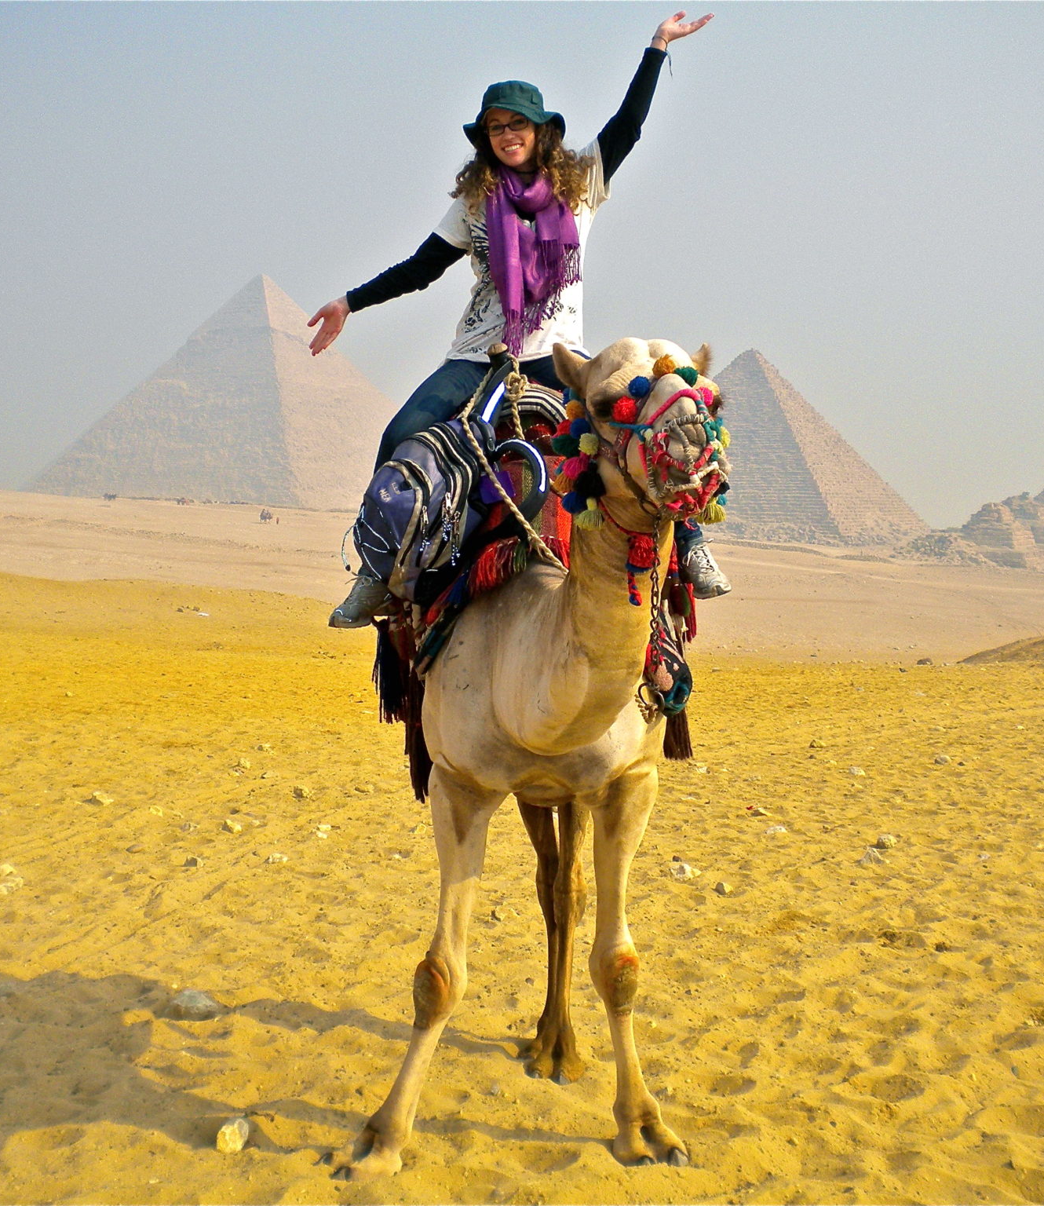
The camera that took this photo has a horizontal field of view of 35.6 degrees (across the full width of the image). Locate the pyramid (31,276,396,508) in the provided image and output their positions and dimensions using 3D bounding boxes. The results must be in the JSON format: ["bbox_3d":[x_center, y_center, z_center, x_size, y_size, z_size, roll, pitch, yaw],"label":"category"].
[{"bbox_3d":[-148.723,-113.591,931.131,214.000,137.000,214.000,3,4,29],"label":"pyramid"}]

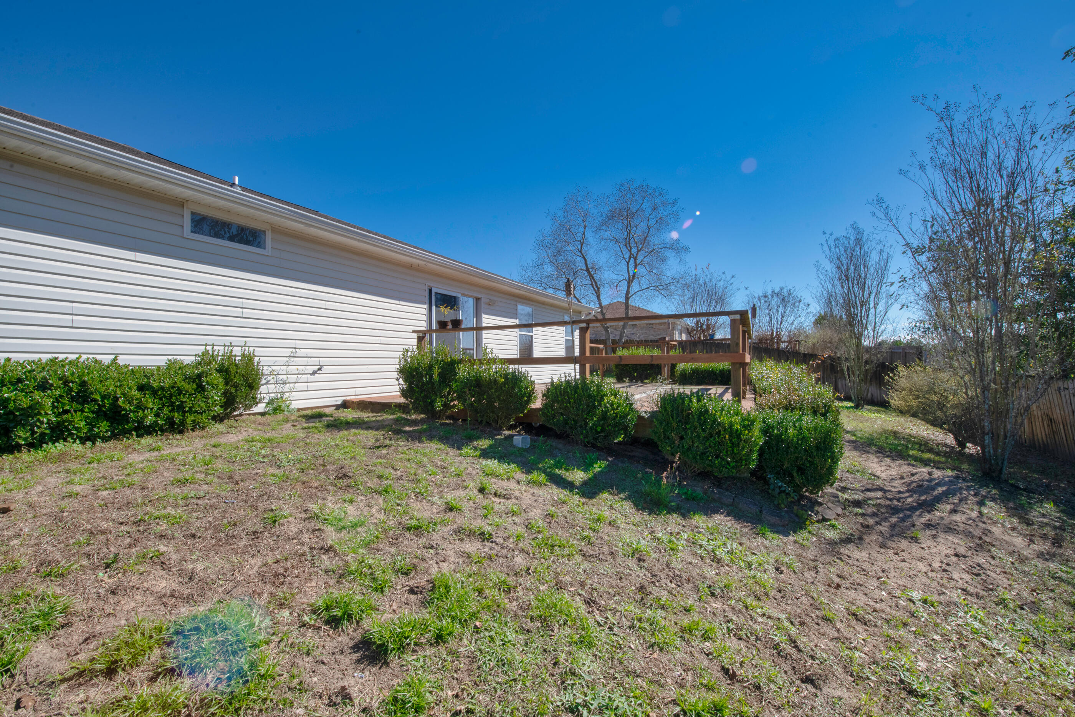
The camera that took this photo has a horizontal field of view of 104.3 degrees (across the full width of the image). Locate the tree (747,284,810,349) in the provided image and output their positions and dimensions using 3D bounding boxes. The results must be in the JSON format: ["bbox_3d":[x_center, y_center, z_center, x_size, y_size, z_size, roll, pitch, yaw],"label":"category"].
[{"bbox_3d":[15.400,-2.100,26.500,3.700,5.200,3.700,-1,-1,28],"label":"tree"}]

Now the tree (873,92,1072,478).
[{"bbox_3d":[5.800,-0.950,5.750,2.050,5.100,2.050,-1,-1,28],"label":"tree"}]

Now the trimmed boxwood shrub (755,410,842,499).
[{"bbox_3d":[2.050,0.750,3.350,0.660,0.700,0.660,-1,-1,28],"label":"trimmed boxwood shrub"}]

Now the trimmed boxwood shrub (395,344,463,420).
[{"bbox_3d":[-1.220,0.260,4.800,0.760,0.850,0.760,-1,-1,0],"label":"trimmed boxwood shrub"}]

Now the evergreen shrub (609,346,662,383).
[{"bbox_3d":[2.620,0.170,11.300,1.400,1.050,1.200,-1,-1,28],"label":"evergreen shrub"}]

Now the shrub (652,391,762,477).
[{"bbox_3d":[1.360,0.610,3.420,0.840,0.680,0.820,-1,-1,28],"label":"shrub"}]

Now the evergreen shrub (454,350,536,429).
[{"bbox_3d":[-0.440,0.325,4.380,0.830,0.810,0.820,-1,-1,0],"label":"evergreen shrub"}]

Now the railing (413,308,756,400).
[{"bbox_3d":[1.330,0.090,7.390,4.370,1.000,5.200,-1,-1,28],"label":"railing"}]

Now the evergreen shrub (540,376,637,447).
[{"bbox_3d":[0.475,0.485,3.920,0.870,0.660,0.840,-1,-1,0],"label":"evergreen shrub"}]

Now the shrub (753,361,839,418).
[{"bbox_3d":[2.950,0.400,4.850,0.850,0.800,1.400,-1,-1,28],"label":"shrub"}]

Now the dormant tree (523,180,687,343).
[{"bbox_3d":[2.900,-3.200,18.000,6.800,7.900,6.500,-1,-1,28],"label":"dormant tree"}]

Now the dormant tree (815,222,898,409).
[{"bbox_3d":[10.100,-1.360,13.300,2.200,5.900,2.200,-1,-1,28],"label":"dormant tree"}]

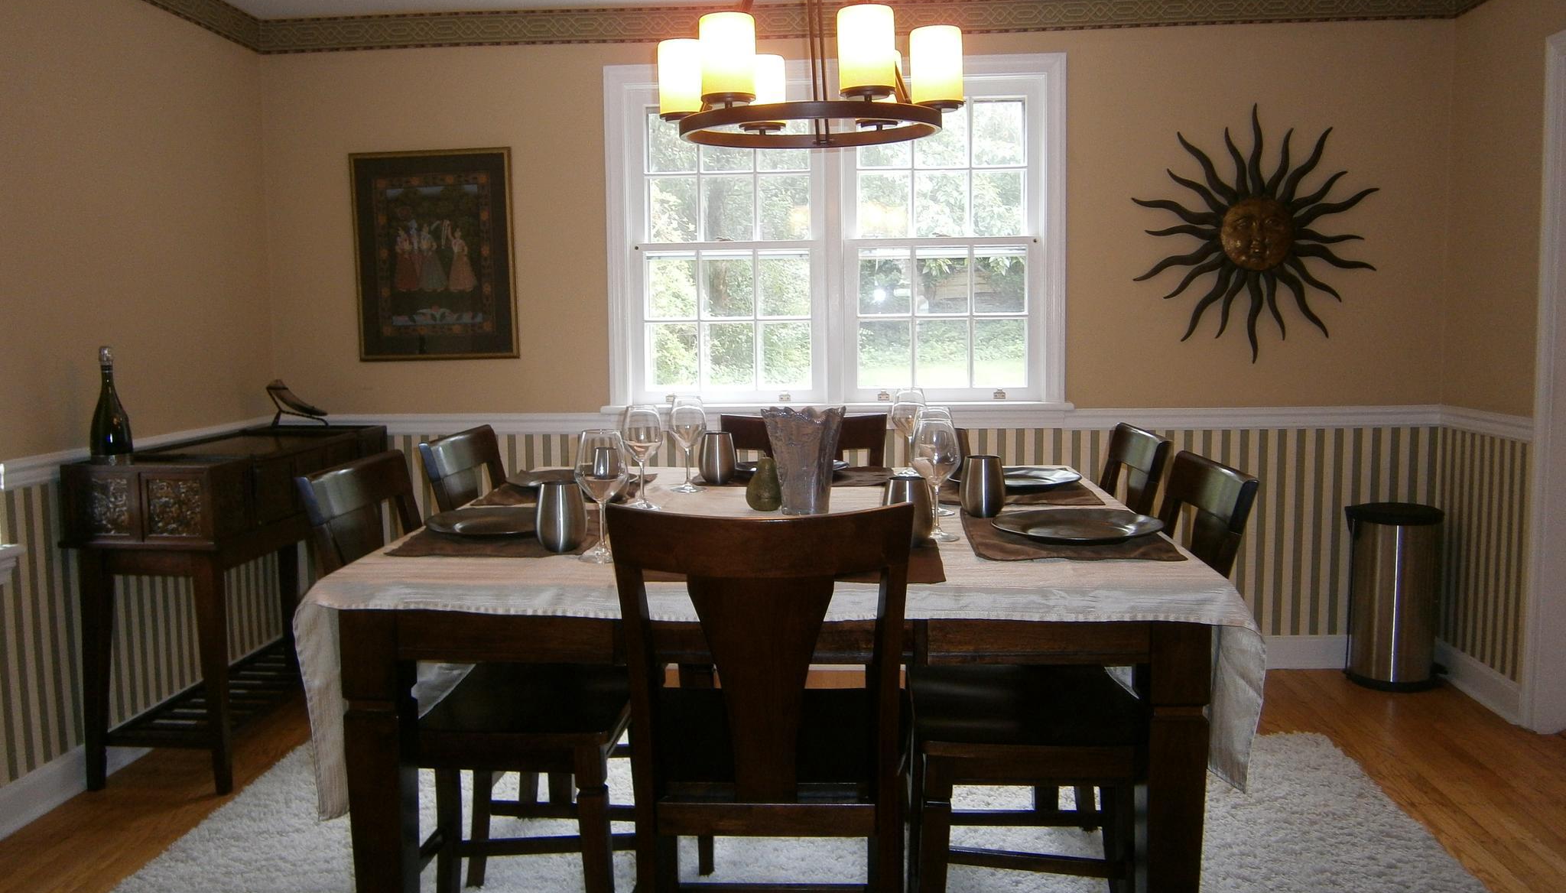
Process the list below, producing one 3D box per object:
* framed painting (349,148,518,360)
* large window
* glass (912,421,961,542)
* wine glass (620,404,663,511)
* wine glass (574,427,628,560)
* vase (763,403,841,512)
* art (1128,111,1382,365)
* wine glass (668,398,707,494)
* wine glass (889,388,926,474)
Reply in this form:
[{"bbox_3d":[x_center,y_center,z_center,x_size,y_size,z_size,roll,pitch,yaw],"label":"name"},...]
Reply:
[{"bbox_3d":[-1.331,-0.726,4.474,0.620,0.791,0.031,0,6,4],"label":"framed painting"},{"bbox_3d":[0.189,-0.789,4.391,1.705,1.273,0.102,0,6,4],"label":"large window"},{"bbox_3d":[0.282,0.057,2.158,0.092,0.215,0.092,0,6,4],"label":"glass"},{"bbox_3d":[-0.309,0.019,2.571,0.092,0.218,0.092,0,6,4],"label":"wine glass"},{"bbox_3d":[-0.312,0.080,2.002,0.092,0.215,0.092,0,6,4],"label":"wine glass"},{"bbox_3d":[0.043,0.027,2.447,0.166,0.219,0.164,0,6,4],"label":"vase"},{"bbox_3d":[1.720,-0.770,4.268,0.879,0.933,0.061,0,6,4],"label":"art"},{"bbox_3d":[-0.229,-0.005,2.810,0.092,0.217,0.092,0,6,4],"label":"wine glass"},{"bbox_3d":[0.329,-0.043,3.070,0.092,0.218,0.092,0,6,4],"label":"wine glass"}]

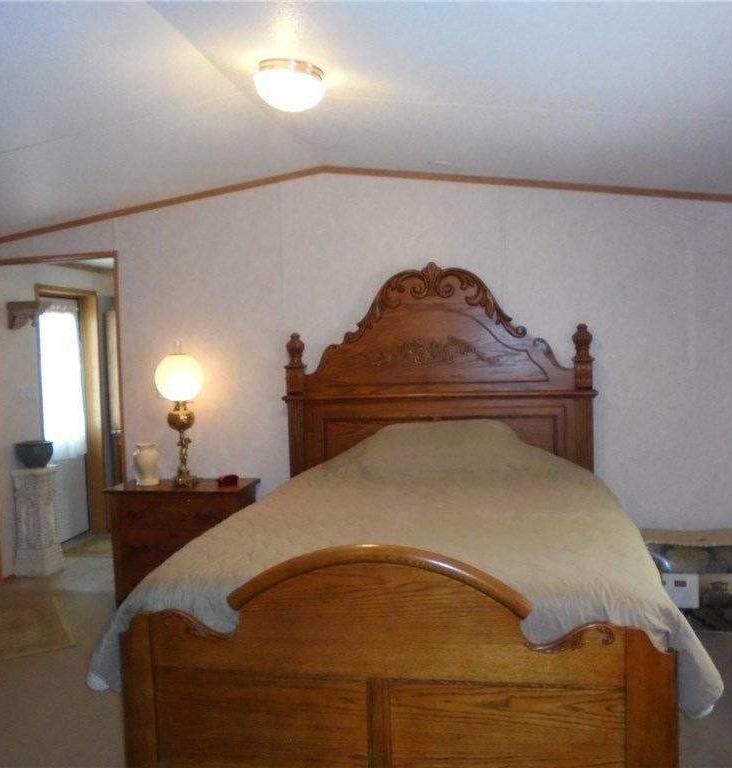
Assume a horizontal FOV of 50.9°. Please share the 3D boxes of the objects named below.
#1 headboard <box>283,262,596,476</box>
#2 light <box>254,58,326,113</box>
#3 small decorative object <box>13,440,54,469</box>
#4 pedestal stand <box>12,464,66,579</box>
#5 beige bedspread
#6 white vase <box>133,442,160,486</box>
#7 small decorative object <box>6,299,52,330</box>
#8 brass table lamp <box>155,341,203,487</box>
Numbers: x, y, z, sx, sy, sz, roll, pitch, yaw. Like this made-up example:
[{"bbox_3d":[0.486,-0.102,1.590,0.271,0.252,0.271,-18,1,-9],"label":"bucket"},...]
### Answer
[{"bbox_3d":[0.377,0.301,4.163,1.690,1.880,0.130,-1,3,10],"label":"headboard"},{"bbox_3d":[-0.258,-1.000,2.631,0.240,0.140,0.240,7,5,10],"label":"light"},{"bbox_3d":[-2.213,0.480,5.153,0.235,0.160,0.235,-1,3,10],"label":"small decorative object"},{"bbox_3d":[-2.205,0.914,5.173,0.235,0.710,0.225,-1,3,10],"label":"pedestal stand"},{"bbox_3d":[0.201,0.543,3.131,1.820,0.630,1.980,-1,3,10],"label":"beige bedspread"},{"bbox_3d":[-1.238,0.451,4.347,0.140,0.235,0.140,-1,3,10],"label":"white vase"},{"bbox_3d":[-2.258,-0.460,5.185,0.170,0.170,0.270,-1,3,10],"label":"small decorative object"},{"bbox_3d":[-1.035,0.161,4.294,0.255,0.805,0.255,-1,3,10],"label":"brass table lamp"}]

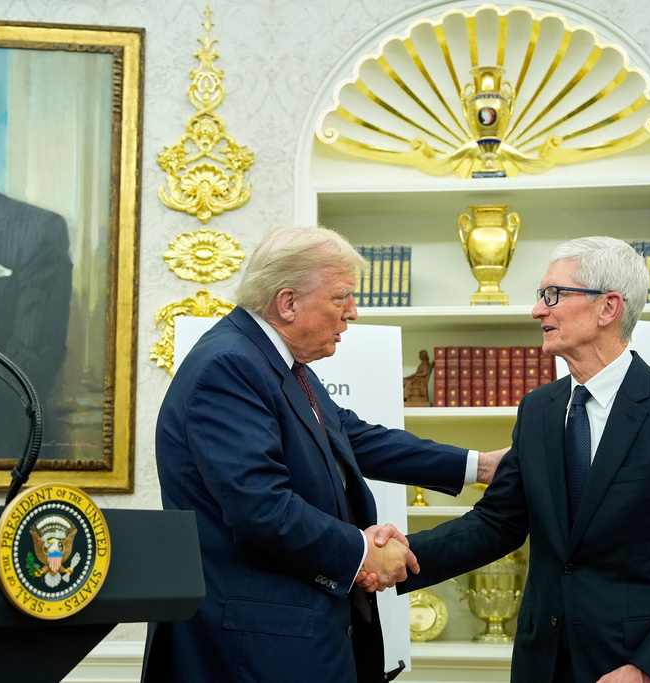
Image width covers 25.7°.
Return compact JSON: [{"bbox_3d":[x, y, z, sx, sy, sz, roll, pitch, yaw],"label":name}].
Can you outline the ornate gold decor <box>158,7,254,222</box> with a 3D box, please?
[{"bbox_3d":[-0.382,-0.730,4.551,0.305,0.712,0.045,0,-8,0],"label":"ornate gold decor"}]

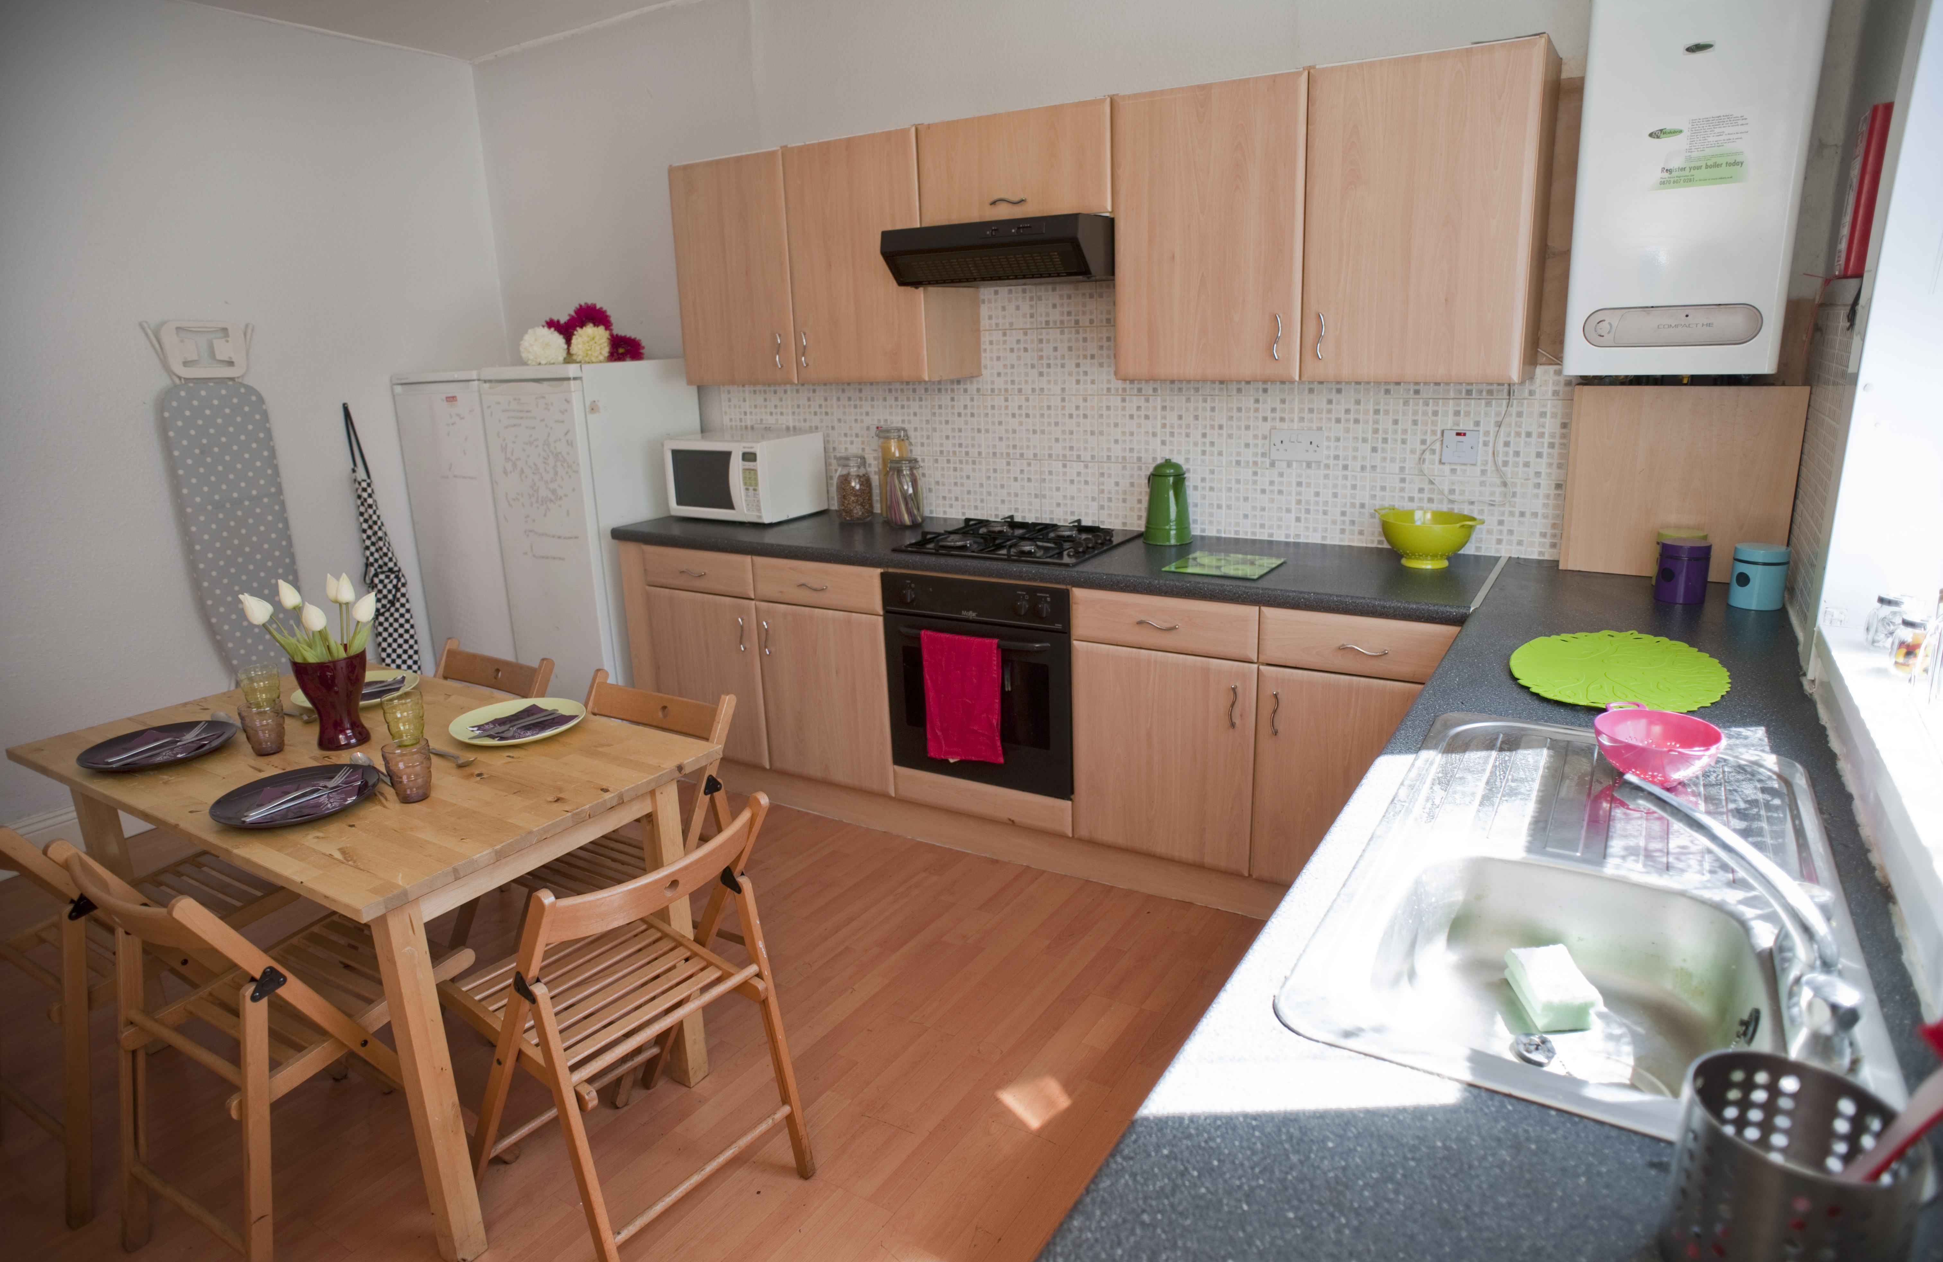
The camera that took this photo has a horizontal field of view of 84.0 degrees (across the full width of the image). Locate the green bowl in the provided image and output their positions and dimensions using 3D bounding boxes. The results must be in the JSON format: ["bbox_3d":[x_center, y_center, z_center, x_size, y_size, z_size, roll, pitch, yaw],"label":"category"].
[{"bbox_3d":[1.143,-0.228,2.717,0.225,0.121,0.262,-11,18,-30],"label":"green bowl"}]

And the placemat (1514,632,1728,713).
[{"bbox_3d":[1.131,0.059,1.895,0.328,0.005,0.495,7,18,31],"label":"placemat"}]

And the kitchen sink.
[{"bbox_3d":[0.702,0.335,1.244,0.483,0.165,0.950,7,18,30],"label":"kitchen sink"}]

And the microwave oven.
[{"bbox_3d":[-0.788,-0.542,3.798,0.436,0.274,0.345,7,18,30],"label":"microwave oven"}]

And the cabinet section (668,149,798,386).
[{"bbox_3d":[-0.698,-1.206,3.653,0.491,0.702,0.317,7,18,30],"label":"cabinet section"}]

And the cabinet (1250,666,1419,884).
[{"bbox_3d":[1.054,0.313,2.752,0.498,0.570,0.555,7,18,31],"label":"cabinet"}]

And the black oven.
[{"bbox_3d":[0.148,0.086,3.280,0.603,0.598,0.570,7,18,30],"label":"black oven"}]

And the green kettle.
[{"bbox_3d":[0.562,-0.378,3.111,0.138,0.238,0.160,-12,18,-31],"label":"green kettle"}]

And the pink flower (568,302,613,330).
[{"bbox_3d":[-1.310,-1.075,3.710,0.145,0.130,0.140,7,18,31],"label":"pink flower"}]

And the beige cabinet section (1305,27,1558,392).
[{"bbox_3d":[1.093,-0.975,2.596,0.503,0.702,0.317,7,18,30],"label":"beige cabinet section"}]

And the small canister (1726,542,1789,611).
[{"bbox_3d":[1.622,-0.111,2.226,0.090,0.126,0.090,-15,20,-39],"label":"small canister"}]

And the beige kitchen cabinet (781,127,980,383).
[{"bbox_3d":[-0.279,-1.142,3.371,0.496,0.698,0.307,7,18,31],"label":"beige kitchen cabinet"}]

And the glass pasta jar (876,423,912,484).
[{"bbox_3d":[-0.256,-0.532,3.635,0.098,0.308,0.098,-2,15,0],"label":"glass pasta jar"}]

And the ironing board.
[{"bbox_3d":[-2.500,-0.274,3.723,0.090,1.520,0.345,7,18,30],"label":"ironing board"}]

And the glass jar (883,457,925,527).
[{"bbox_3d":[-0.215,-0.453,3.520,0.112,0.213,0.112,-2,15,0],"label":"glass jar"}]

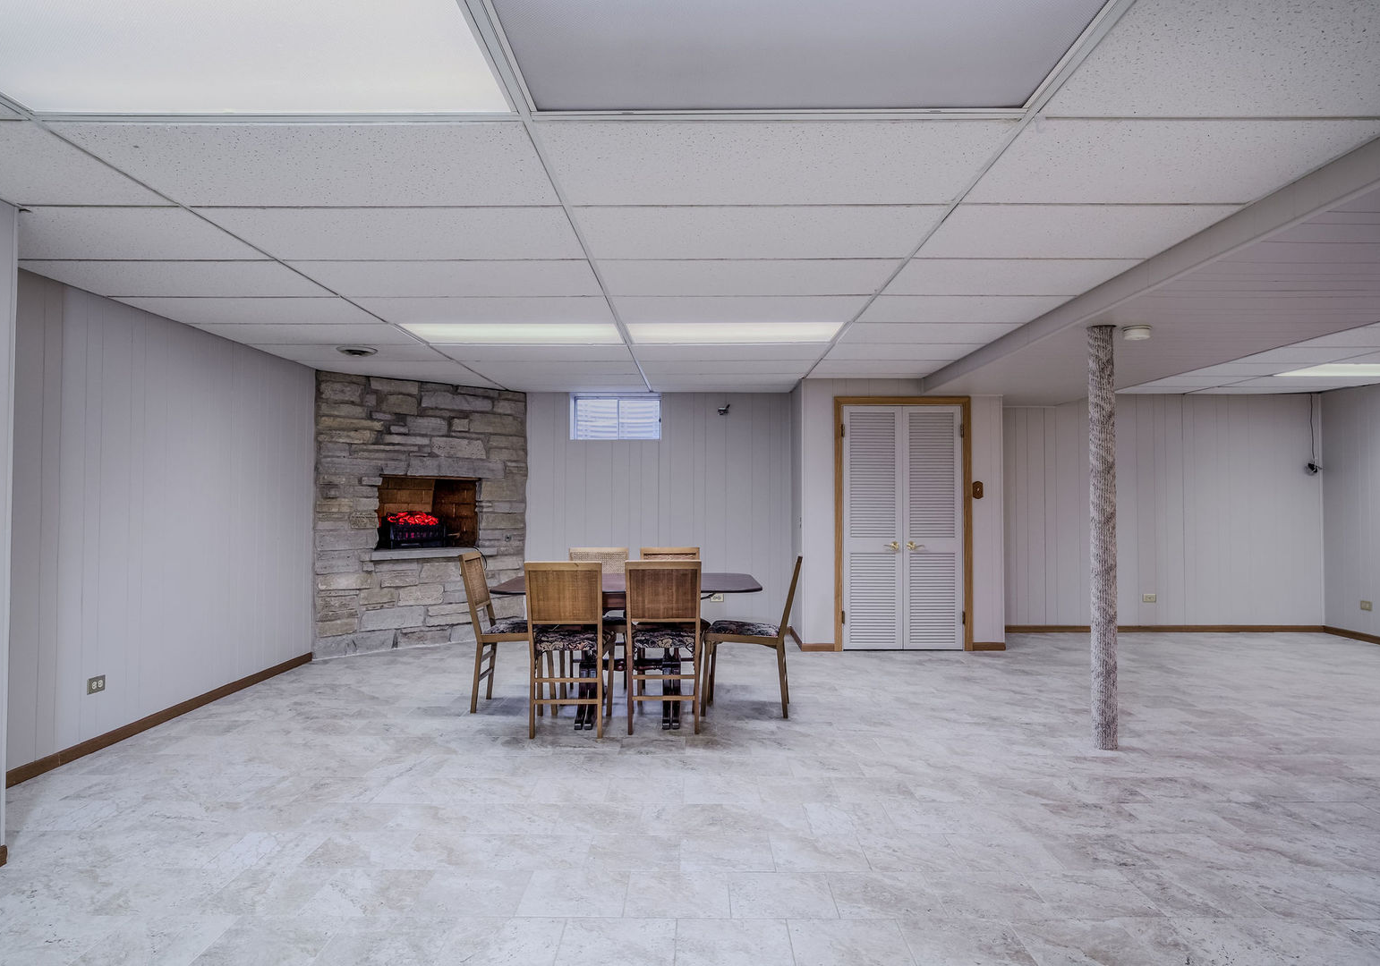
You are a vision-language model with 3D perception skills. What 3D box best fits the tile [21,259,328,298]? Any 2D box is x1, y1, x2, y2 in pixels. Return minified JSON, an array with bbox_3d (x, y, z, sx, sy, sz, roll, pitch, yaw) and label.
[{"bbox_3d":[-2.230,-0.906,3.551,1.130,0.018,0.600,0,-1,1],"label":"tile"}]

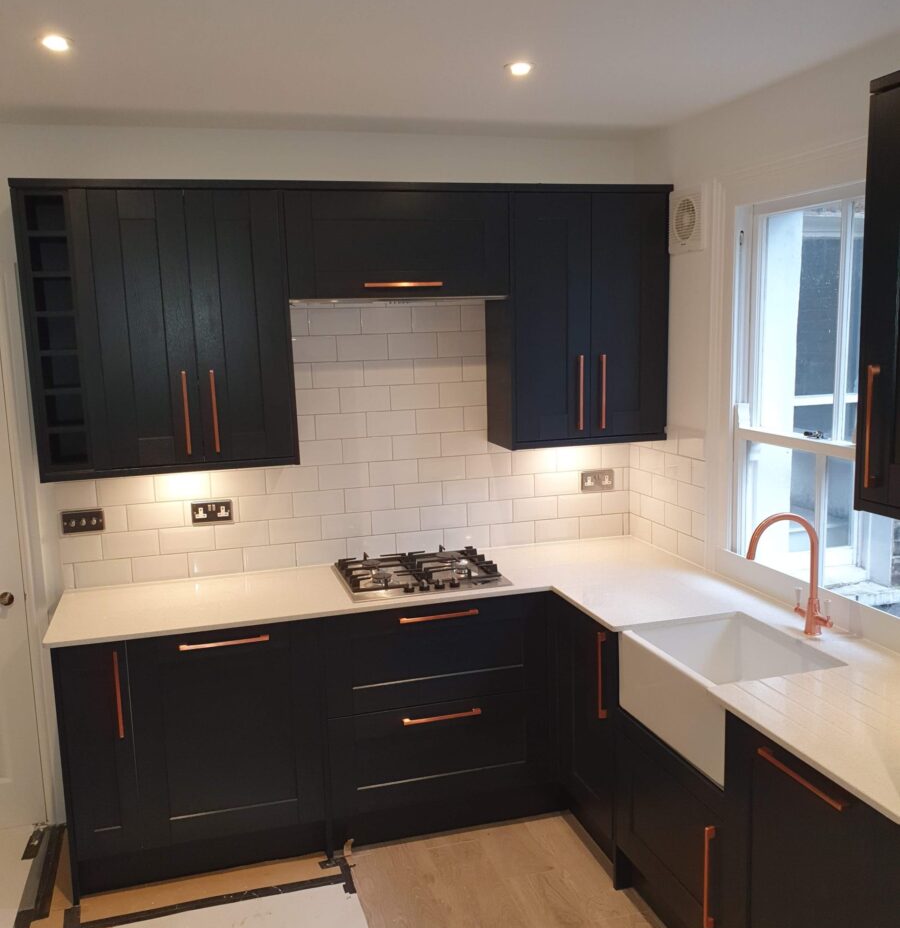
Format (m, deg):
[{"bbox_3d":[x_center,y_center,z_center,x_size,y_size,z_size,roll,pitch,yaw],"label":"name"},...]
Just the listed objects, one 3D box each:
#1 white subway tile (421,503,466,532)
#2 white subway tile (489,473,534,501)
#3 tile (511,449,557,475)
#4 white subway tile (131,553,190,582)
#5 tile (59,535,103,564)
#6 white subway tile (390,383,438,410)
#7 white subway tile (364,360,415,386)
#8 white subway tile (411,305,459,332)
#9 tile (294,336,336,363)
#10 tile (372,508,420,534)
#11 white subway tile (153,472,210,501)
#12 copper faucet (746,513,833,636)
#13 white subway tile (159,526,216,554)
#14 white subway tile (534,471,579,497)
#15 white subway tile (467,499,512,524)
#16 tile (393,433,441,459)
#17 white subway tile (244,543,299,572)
[{"bbox_3d":[-0.026,0.217,3.666,0.198,0.098,0.010,-4,8,-16],"label":"white subway tile"},{"bbox_3d":[0.260,0.100,3.765,0.200,0.100,0.010,-4,8,-16],"label":"white subway tile"},{"bbox_3d":[0.352,-0.006,3.749,0.198,0.098,0.010,-4,8,-16],"label":"tile"},{"bbox_3d":[-1.089,0.394,3.401,0.200,0.100,0.010,-4,8,-16],"label":"white subway tile"},{"bbox_3d":[-1.355,0.311,3.318,0.136,0.099,0.008,-4,9,-16],"label":"tile"},{"bbox_3d":[-0.139,-0.268,3.600,0.200,0.100,0.010,-4,8,-16],"label":"white subway tile"},{"bbox_3d":[-0.239,-0.360,3.554,0.200,0.098,0.009,-4,8,-16],"label":"white subway tile"},{"bbox_3d":[-0.051,-0.571,3.581,0.200,0.098,0.009,-4,8,-16],"label":"white subway tile"},{"bbox_3d":[-0.529,-0.435,3.434,0.198,0.098,0.010,-4,8,-16],"label":"tile"},{"bbox_3d":[-0.220,0.231,3.624,0.199,0.097,0.010,-4,8,-16],"label":"tile"},{"bbox_3d":[-0.999,0.090,3.380,0.199,0.097,0.010,-4,8,-16],"label":"white subway tile"},{"bbox_3d":[0.954,0.319,2.572,0.251,0.364,0.166,-4,8,-16],"label":"copper faucet"},{"bbox_3d":[-0.998,0.286,3.420,0.200,0.099,0.008,-4,9,-16],"label":"white subway tile"},{"bbox_3d":[0.452,0.085,3.821,0.200,0.099,0.008,-4,9,-16],"label":"white subway tile"},{"bbox_3d":[0.166,0.204,3.732,0.199,0.097,0.010,-4,8,-16],"label":"white subway tile"},{"bbox_3d":[-0.132,-0.070,3.598,0.198,0.098,0.010,-4,8,-16],"label":"tile"},{"bbox_3d":[-0.700,0.364,3.503,0.199,0.097,0.010,-4,8,-16],"label":"white subway tile"}]

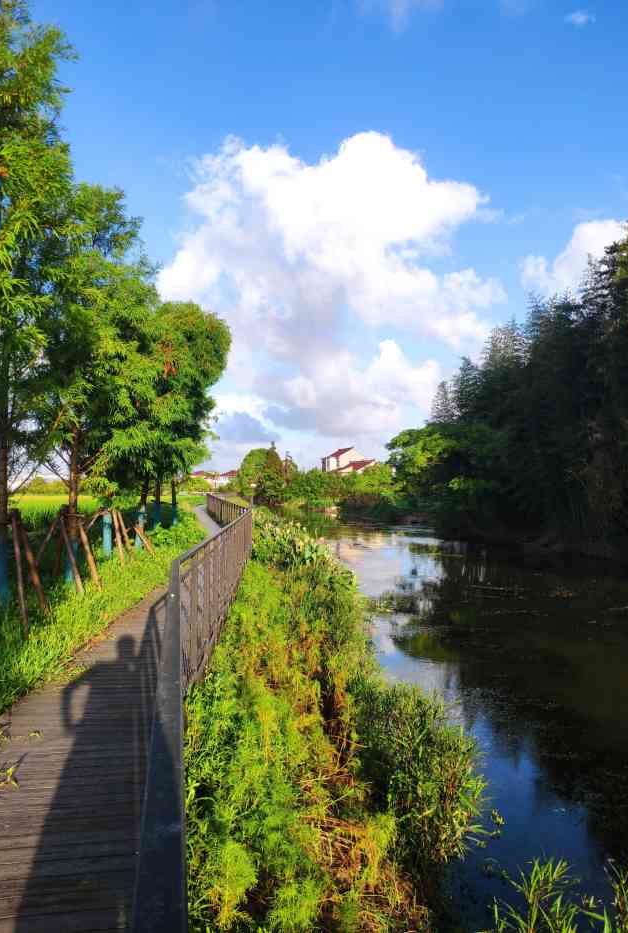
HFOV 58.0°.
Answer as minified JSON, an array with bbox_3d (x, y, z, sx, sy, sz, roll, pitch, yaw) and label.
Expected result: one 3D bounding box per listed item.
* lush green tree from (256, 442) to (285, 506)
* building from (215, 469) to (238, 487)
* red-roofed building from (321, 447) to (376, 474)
[{"bbox_3d":[-5.400,1.000,70.000,3.700,7.900,3.700,0,-2,0],"label":"lush green tree"},{"bbox_3d":[-28.000,4.300,185.000,9.500,7.300,8.000,0,-2,-12],"label":"building"},{"bbox_3d":[6.100,0.850,104.000,8.000,8.700,10.000,1,-2,-23],"label":"red-roofed building"}]

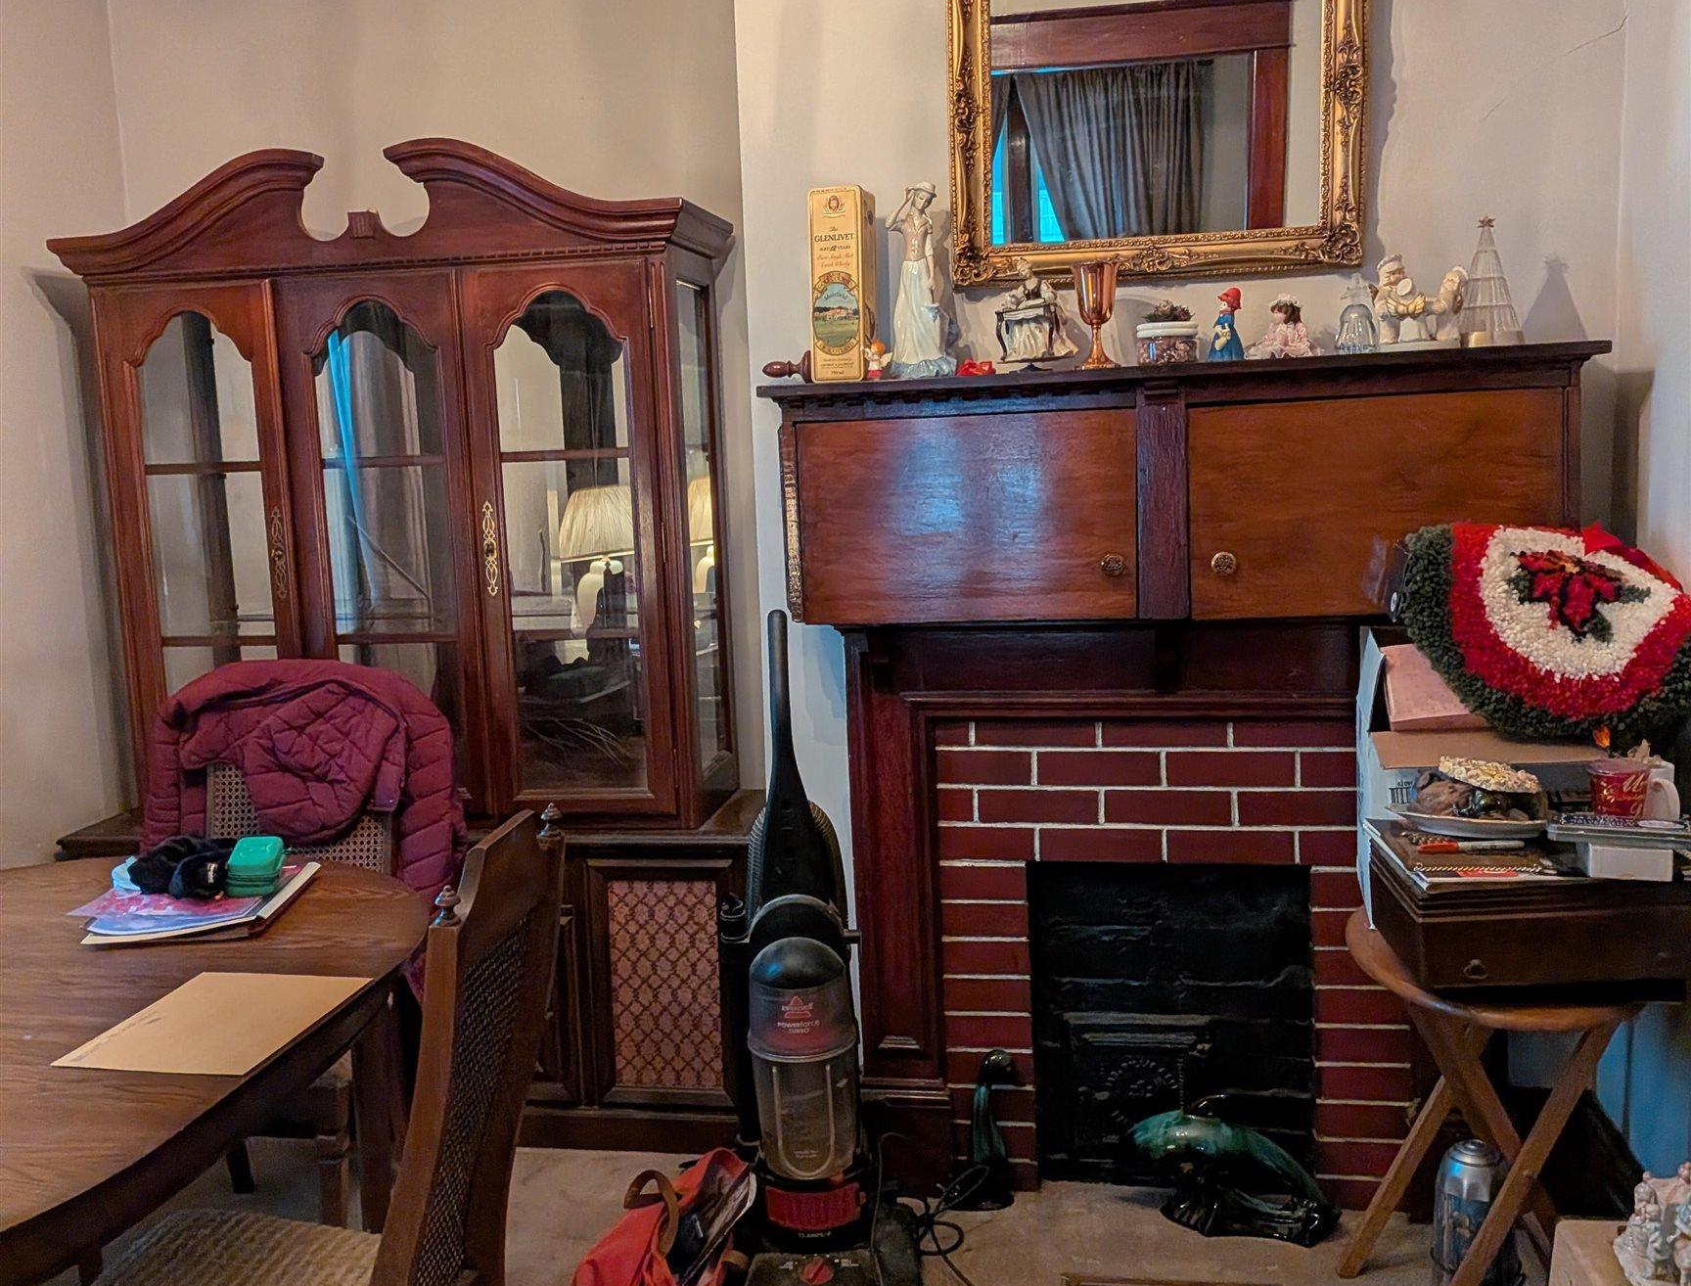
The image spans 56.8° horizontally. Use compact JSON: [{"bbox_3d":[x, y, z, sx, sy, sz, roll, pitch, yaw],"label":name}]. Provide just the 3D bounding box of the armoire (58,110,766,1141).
[{"bbox_3d":[-0.848,0.016,3.163,1.390,1.927,0.440,-1,7,8],"label":"armoire"}]

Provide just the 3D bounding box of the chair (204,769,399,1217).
[{"bbox_3d":[-0.944,0.560,2.532,0.490,0.955,0.530,-1,8,9],"label":"chair"}]

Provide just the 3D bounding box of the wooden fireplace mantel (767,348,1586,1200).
[{"bbox_3d":[0.539,0.273,2.609,1.277,1.440,0.260,-1,7,11],"label":"wooden fireplace mantel"}]

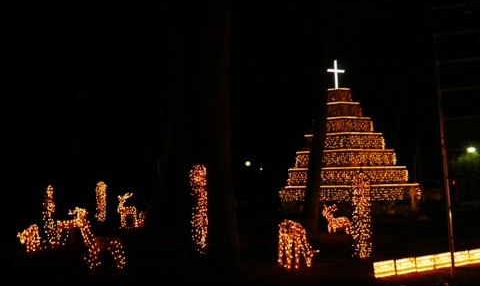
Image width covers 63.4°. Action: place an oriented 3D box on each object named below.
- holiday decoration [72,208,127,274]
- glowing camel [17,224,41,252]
[{"bbox_3d":[-2.532,1.785,7.075,0.950,1.223,0.380,-1,-6,-6],"label":"holiday decoration"},{"bbox_3d":[-5.534,2.484,10.184,0.680,0.733,0.350,0,-6,-15],"label":"glowing camel"}]

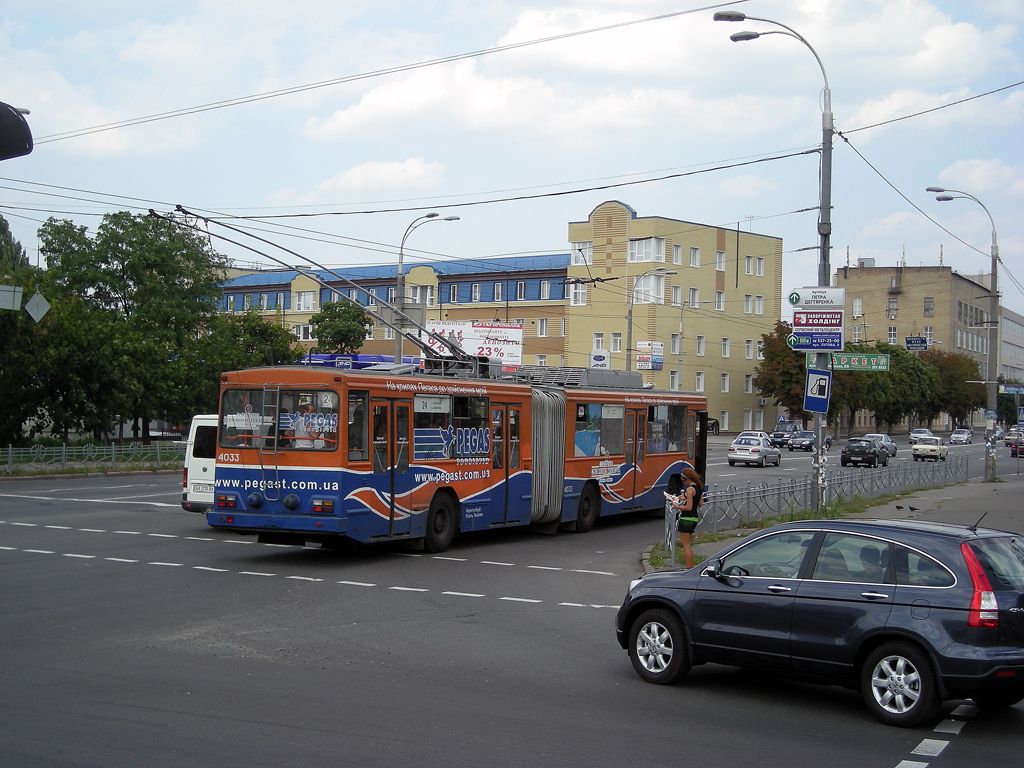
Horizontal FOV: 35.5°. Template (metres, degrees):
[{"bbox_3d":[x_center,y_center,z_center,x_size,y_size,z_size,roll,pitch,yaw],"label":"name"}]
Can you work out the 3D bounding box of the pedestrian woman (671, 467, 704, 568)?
[{"bbox_3d":[2.652,2.087,24.184,0.460,1.631,0.470,1,-1,30],"label":"pedestrian woman"}]

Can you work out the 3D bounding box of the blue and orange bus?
[{"bbox_3d":[0.001,1.396,33.724,2.700,3.500,17.800,1,-1,26],"label":"blue and orange bus"}]

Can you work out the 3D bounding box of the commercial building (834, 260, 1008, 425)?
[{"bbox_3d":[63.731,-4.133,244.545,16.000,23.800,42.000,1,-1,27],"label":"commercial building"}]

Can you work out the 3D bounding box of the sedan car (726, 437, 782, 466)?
[{"bbox_3d":[11.993,3.338,79.000,1.690,1.430,4.250,1,-1,22],"label":"sedan car"}]

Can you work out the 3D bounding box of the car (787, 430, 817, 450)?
[{"bbox_3d":[21.483,4.215,117.012,1.760,1.460,4.450,1,-1,22],"label":"car"}]

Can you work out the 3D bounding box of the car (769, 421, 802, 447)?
[{"bbox_3d":[21.550,3.932,125.016,1.900,1.950,4.600,1,-1,22],"label":"car"}]

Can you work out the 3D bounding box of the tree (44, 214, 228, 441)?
[{"bbox_3d":[-22.637,-3.306,94.865,10.961,13.794,10.300,2,-1,-13],"label":"tree"}]

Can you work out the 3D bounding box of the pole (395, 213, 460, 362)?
[{"bbox_3d":[-4.525,-2.483,81.330,3.200,12.598,1.700,1,-1,27],"label":"pole"}]

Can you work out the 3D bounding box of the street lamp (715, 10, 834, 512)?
[{"bbox_3d":[6.608,-3.023,40.075,2.900,12.300,2.500,1,-1,22],"label":"street lamp"}]

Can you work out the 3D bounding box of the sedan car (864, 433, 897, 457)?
[{"bbox_3d":[24.096,4.016,105.512,1.750,1.450,4.450,1,-1,24],"label":"sedan car"}]

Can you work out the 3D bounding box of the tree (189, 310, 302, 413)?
[{"bbox_3d":[-15.623,-0.294,92.922,6.637,7.975,6.400,2,-1,-10],"label":"tree"}]

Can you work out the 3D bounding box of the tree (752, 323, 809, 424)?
[{"bbox_3d":[28.504,-0.610,163.096,8.000,11.900,8.000,1,-1,24],"label":"tree"}]

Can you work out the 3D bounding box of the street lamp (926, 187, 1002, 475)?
[{"bbox_3d":[18.703,-2.018,66.374,2.900,12.100,2.500,1,-1,22],"label":"street lamp"}]

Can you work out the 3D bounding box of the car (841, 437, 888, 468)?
[{"bbox_3d":[18.121,3.516,82.000,1.760,1.460,4.350,1,-1,22],"label":"car"}]

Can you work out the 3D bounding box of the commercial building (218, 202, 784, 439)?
[{"bbox_3d":[-3.891,-6.688,184.491,71.000,22.300,20.400,1,-1,45],"label":"commercial building"}]

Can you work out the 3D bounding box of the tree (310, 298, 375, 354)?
[{"bbox_3d":[-12.782,-1.526,122.084,5.000,10.400,5.000,2,-1,0],"label":"tree"}]

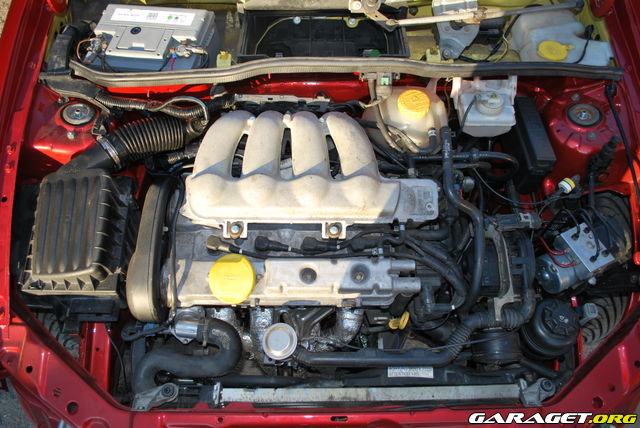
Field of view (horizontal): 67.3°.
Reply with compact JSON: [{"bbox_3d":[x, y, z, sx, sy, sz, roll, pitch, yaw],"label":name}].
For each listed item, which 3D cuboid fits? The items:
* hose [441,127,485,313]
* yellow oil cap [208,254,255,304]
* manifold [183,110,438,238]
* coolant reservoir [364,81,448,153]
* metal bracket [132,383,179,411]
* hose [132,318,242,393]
[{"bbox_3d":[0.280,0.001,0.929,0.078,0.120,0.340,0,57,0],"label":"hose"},{"bbox_3d":[-0.150,0.111,0.812,0.075,0.036,0.075,0,65,0],"label":"yellow oil cap"},{"bbox_3d":[-0.016,-0.068,0.884,0.430,0.150,0.245,0,57,0],"label":"manifold"},{"bbox_3d":[0.183,-0.195,1.028,0.170,0.160,0.145,0,57,0],"label":"coolant reservoir"},{"bbox_3d":[-0.286,0.320,0.851,0.078,0.026,0.032,-20,57,-13],"label":"metal bracket"},{"bbox_3d":[-0.229,0.249,0.839,0.178,0.090,0.105,0,55,0],"label":"hose"}]

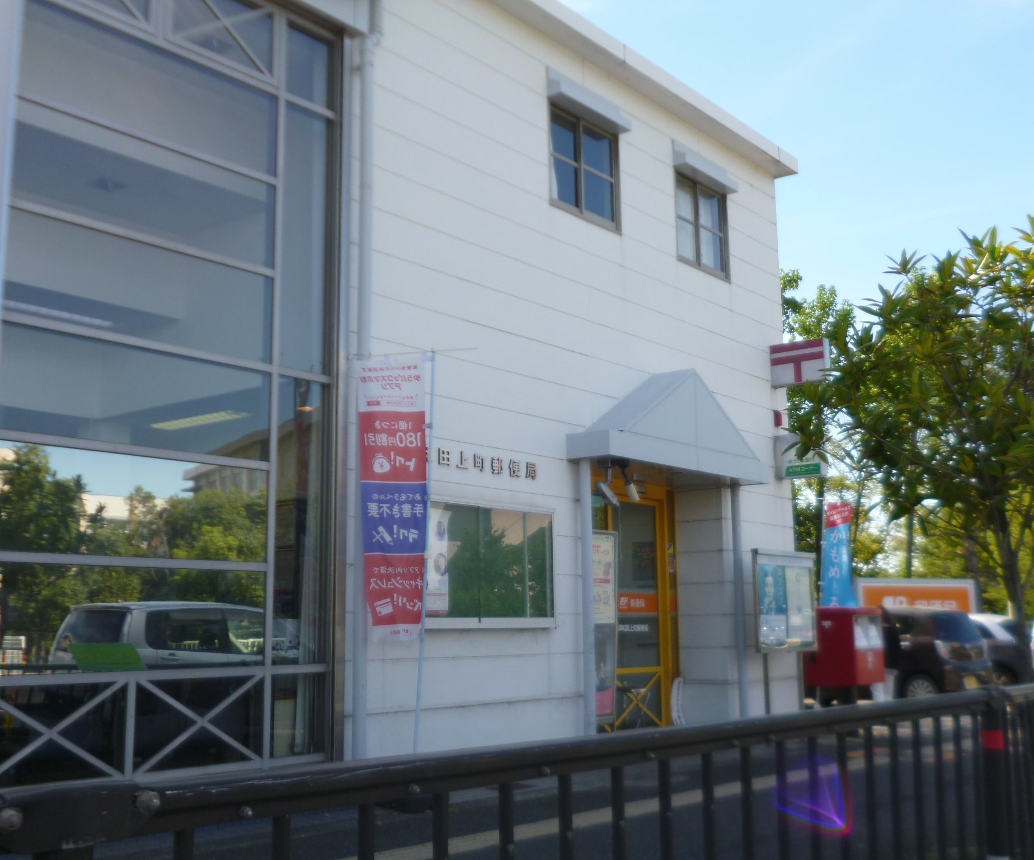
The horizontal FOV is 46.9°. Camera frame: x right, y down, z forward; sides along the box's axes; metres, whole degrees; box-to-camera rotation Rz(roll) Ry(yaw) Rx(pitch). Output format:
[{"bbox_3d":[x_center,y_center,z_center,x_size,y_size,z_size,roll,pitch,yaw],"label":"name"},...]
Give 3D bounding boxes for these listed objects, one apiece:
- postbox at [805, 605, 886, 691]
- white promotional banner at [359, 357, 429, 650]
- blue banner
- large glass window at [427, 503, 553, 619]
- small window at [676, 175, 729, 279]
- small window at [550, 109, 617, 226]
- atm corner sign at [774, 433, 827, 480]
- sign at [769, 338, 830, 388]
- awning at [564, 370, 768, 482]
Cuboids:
[{"bbox_3d":[3.516,2.320,12.758,0.549,0.829,0.752,-9,-13,38],"label":"postbox"},{"bbox_3d":[-0.793,0.444,7.623,0.460,1.800,0.070,-2,-10,3],"label":"white promotional banner"},{"bbox_3d":[4.073,1.814,15.000,0.480,1.750,0.100,5,-12,-30],"label":"blue banner"},{"bbox_3d":[-0.289,1.166,10.500,0.100,1.013,2.030,-9,-13,38],"label":"large glass window"},{"bbox_3d":[2.232,-2.460,14.524,0.100,1.136,1.210,-9,-13,38],"label":"small window"},{"bbox_3d":[0.703,-2.760,12.660,0.100,1.136,1.210,-9,-13,38],"label":"small window"},{"bbox_3d":[3.591,0.337,15.054,0.640,0.550,0.170,-9,-13,38],"label":"atm corner sign"},{"bbox_3d":[3.635,-0.845,15.267,0.730,0.540,0.180,-9,-13,38],"label":"sign"},{"bbox_3d":[1.696,-0.086,12.846,0.520,1.120,3.240,-9,-13,38],"label":"awning"}]

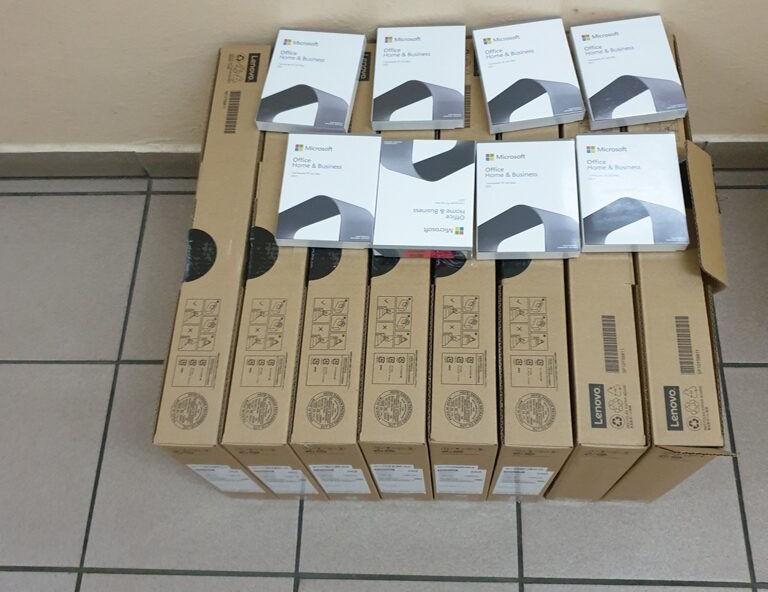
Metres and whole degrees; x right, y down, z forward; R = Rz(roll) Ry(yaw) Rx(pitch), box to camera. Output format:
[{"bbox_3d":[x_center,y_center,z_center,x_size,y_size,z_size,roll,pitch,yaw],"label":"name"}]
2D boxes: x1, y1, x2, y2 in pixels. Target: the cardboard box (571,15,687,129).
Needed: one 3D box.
[{"bbox_3d":[0.304,-0.281,0.963,0.114,0.017,0.149,-6,65,2],"label":"cardboard box"}]

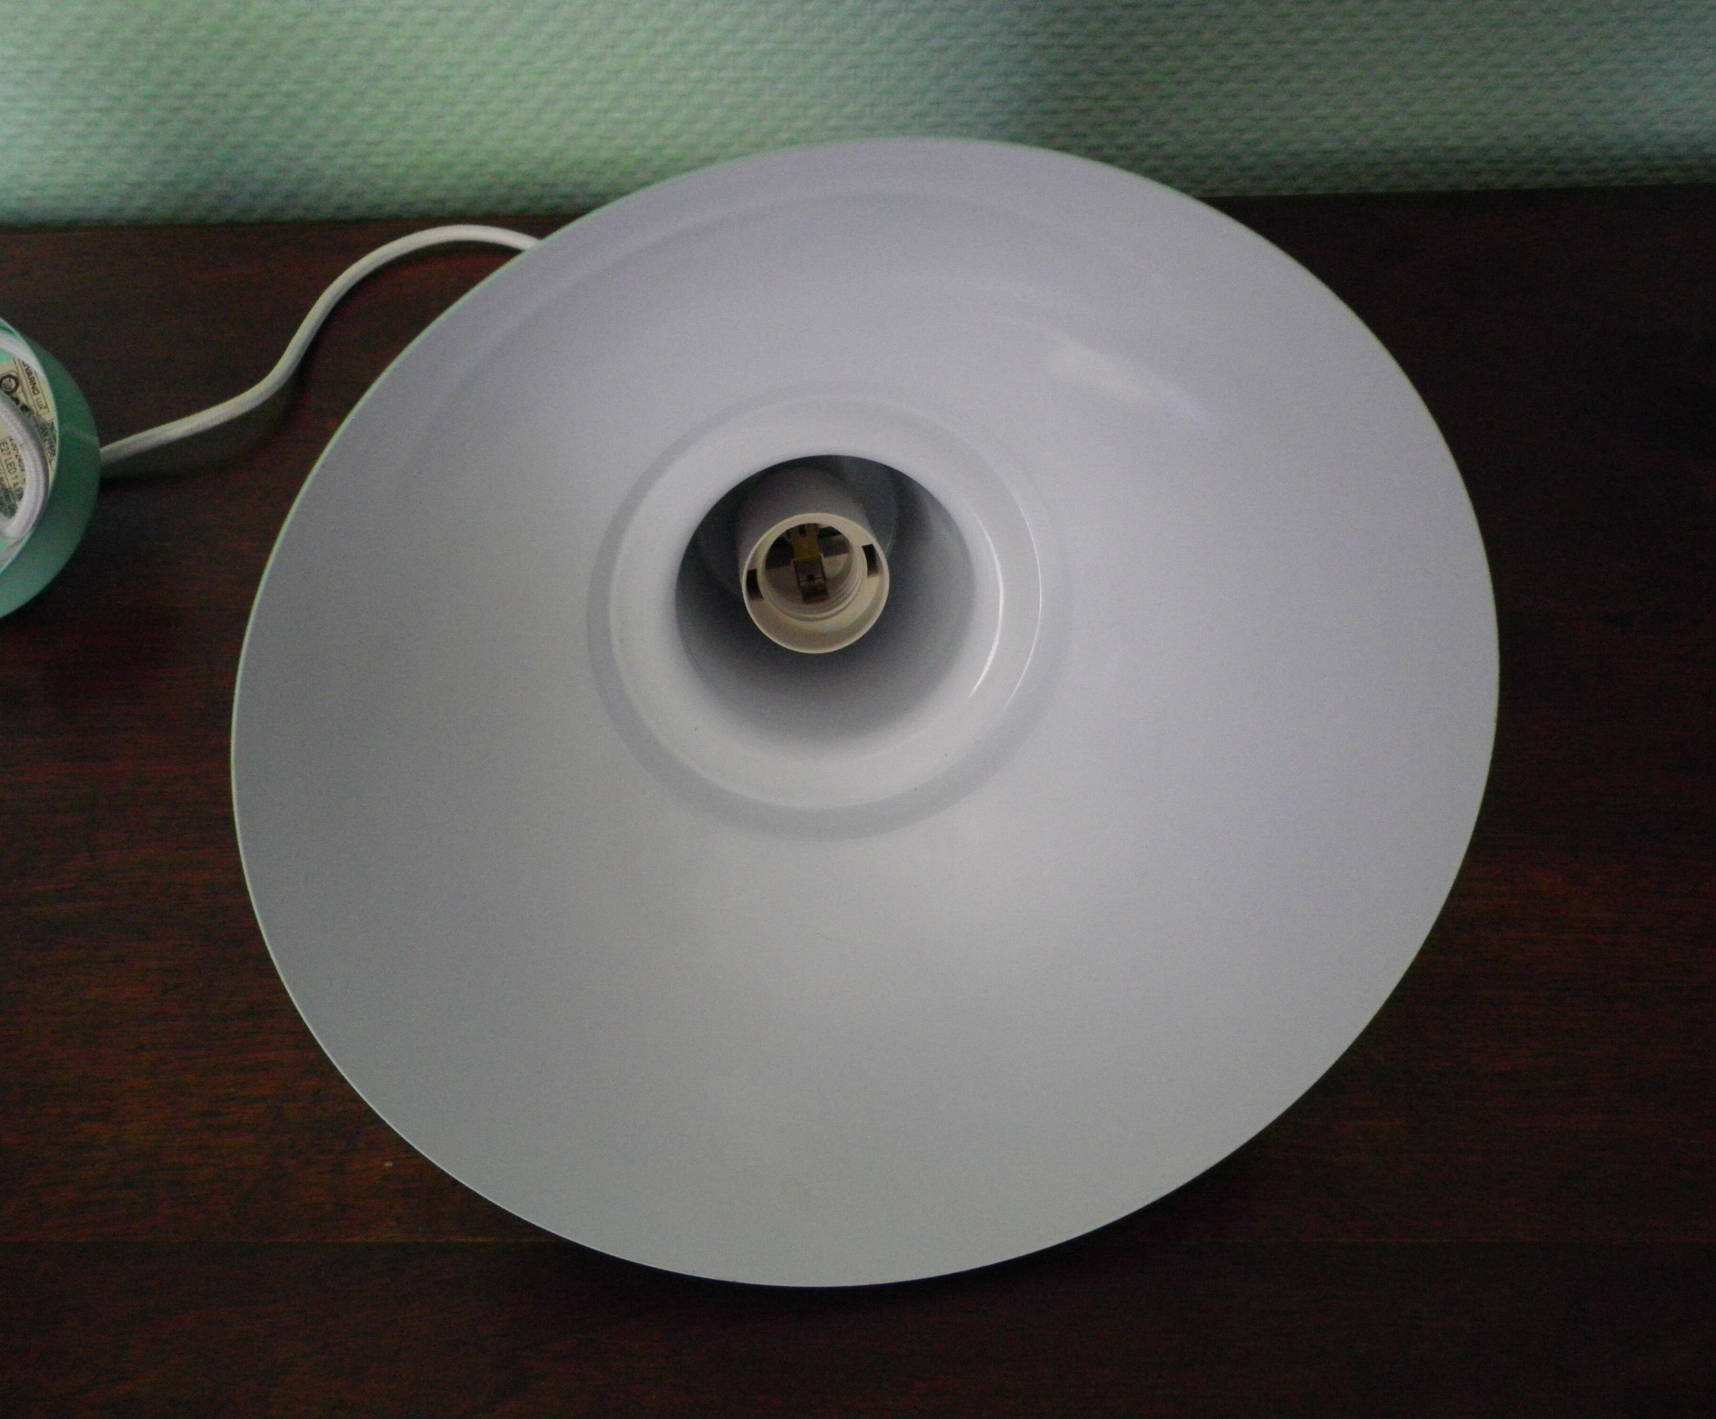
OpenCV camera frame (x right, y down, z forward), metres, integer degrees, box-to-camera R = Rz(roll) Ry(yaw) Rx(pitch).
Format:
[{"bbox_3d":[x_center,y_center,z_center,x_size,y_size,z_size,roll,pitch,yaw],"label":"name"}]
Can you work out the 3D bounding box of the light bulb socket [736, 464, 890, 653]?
[{"bbox_3d":[-0.014,-0.045,0.447,0.041,0.041,0.052,0,24,-7],"label":"light bulb socket"}]

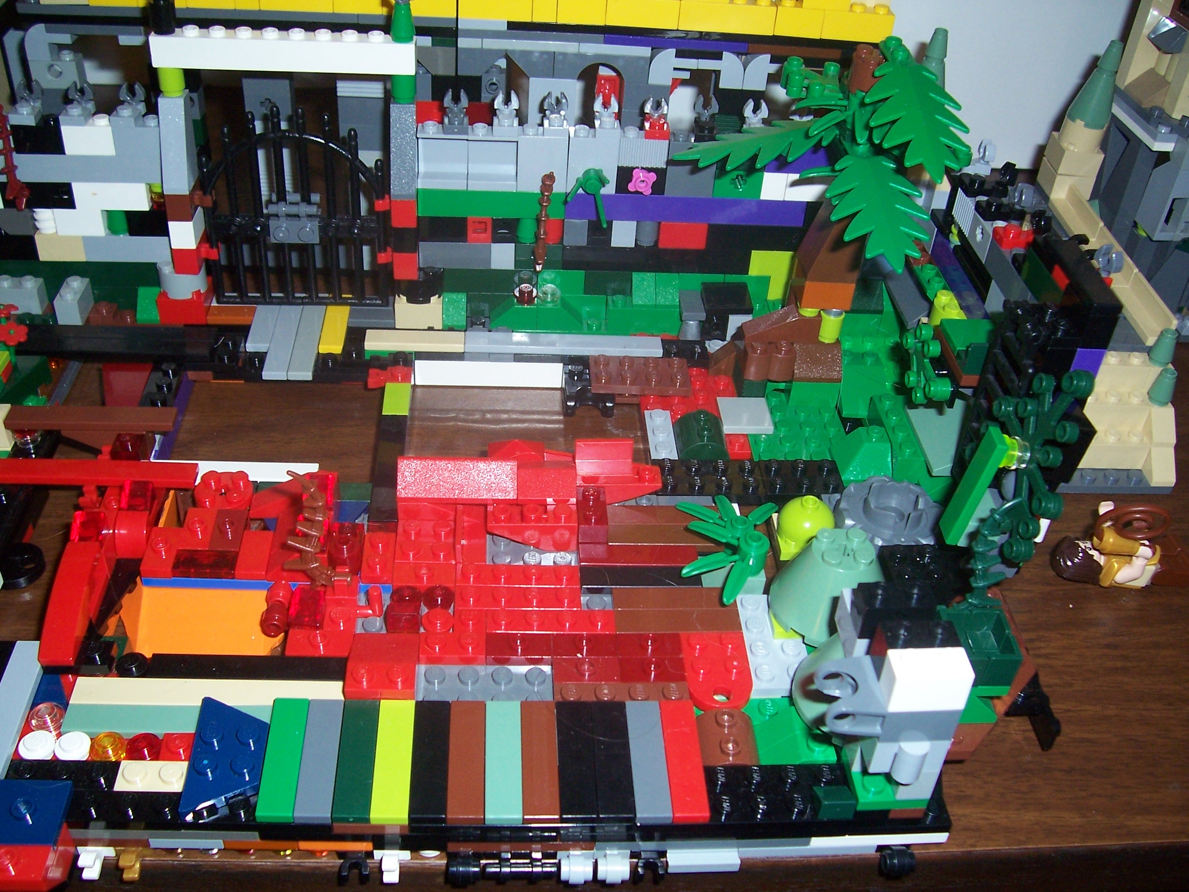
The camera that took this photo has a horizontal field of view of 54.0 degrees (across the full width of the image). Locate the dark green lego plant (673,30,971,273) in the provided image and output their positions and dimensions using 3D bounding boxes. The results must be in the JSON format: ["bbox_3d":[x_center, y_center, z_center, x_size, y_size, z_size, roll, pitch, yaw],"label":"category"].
[{"bbox_3d":[0.067,-0.090,0.345,0.085,0.053,0.062,1,35,-5],"label":"dark green lego plant"}]

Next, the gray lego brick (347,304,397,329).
[{"bbox_3d":[-0.076,-0.044,0.400,0.016,0.003,0.008,1,36,-5],"label":"gray lego brick"}]

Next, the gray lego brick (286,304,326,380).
[{"bbox_3d":[-0.095,-0.036,0.388,0.008,0.003,0.048,0,37,-6],"label":"gray lego brick"}]

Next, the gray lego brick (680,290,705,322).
[{"bbox_3d":[0.033,-0.047,0.390,0.008,0.003,0.016,1,37,-5],"label":"gray lego brick"}]

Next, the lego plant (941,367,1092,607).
[{"bbox_3d":[0.103,0.008,0.285,0.024,0.054,0.032,1,37,-5],"label":"lego plant"}]

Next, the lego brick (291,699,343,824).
[{"bbox_3d":[-0.060,0.069,0.256,0.008,0.003,0.032,1,37,-5],"label":"lego brick"}]

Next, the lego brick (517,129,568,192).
[{"bbox_3d":[-0.017,-0.093,0.376,0.016,0.020,0.008,1,35,-5],"label":"lego brick"}]

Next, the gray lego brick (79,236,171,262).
[{"bbox_3d":[-0.162,-0.071,0.410,0.032,0.010,0.008,1,35,-5],"label":"gray lego brick"}]

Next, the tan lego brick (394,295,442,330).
[{"bbox_3d":[-0.059,-0.048,0.398,0.016,0.010,0.016,1,37,-5],"label":"tan lego brick"}]

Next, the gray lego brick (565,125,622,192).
[{"bbox_3d":[-0.001,-0.093,0.377,0.016,0.020,0.008,1,35,-5],"label":"gray lego brick"}]

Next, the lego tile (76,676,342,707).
[{"bbox_3d":[-0.088,0.058,0.270,0.064,0.003,0.008,1,36,-5],"label":"lego tile"}]

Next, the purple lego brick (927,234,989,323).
[{"bbox_3d":[0.118,-0.049,0.364,0.008,0.010,0.064,2,37,-4],"label":"purple lego brick"}]

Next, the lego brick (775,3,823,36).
[{"bbox_3d":[0.067,-0.143,0.389,0.016,0.011,0.008,2,34,-6],"label":"lego brick"}]

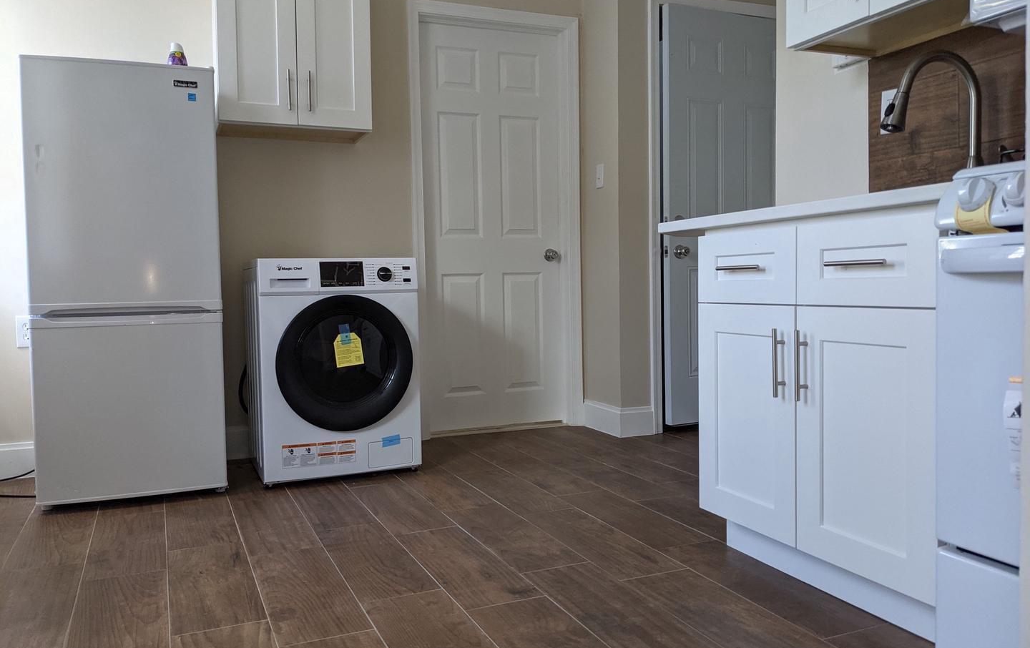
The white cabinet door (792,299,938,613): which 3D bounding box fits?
[{"bbox_3d":[0.724,0.244,1.661,0.022,0.557,0.375,-2,3,-22],"label":"white cabinet door"}]

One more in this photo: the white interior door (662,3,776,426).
[{"bbox_3d":[1.088,-0.523,4.018,0.780,2.007,0.044,-2,3,-25],"label":"white interior door"}]

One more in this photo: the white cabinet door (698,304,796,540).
[{"bbox_3d":[0.580,0.229,2.006,0.022,0.557,0.372,-2,3,-22],"label":"white cabinet door"}]

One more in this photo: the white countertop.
[{"bbox_3d":[0.865,-0.264,1.995,0.650,0.030,1.020,-2,3,-22],"label":"white countertop"}]

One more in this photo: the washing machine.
[{"bbox_3d":[-0.765,0.162,3.304,0.600,0.850,0.580,-2,3,-25],"label":"washing machine"}]

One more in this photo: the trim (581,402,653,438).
[{"bbox_3d":[0.512,0.459,4.010,0.200,0.147,0.375,-2,3,-22],"label":"trim"}]

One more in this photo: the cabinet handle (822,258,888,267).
[{"bbox_3d":[0.694,-0.125,1.625,0.038,0.012,0.166,-2,3,-22],"label":"cabinet handle"}]

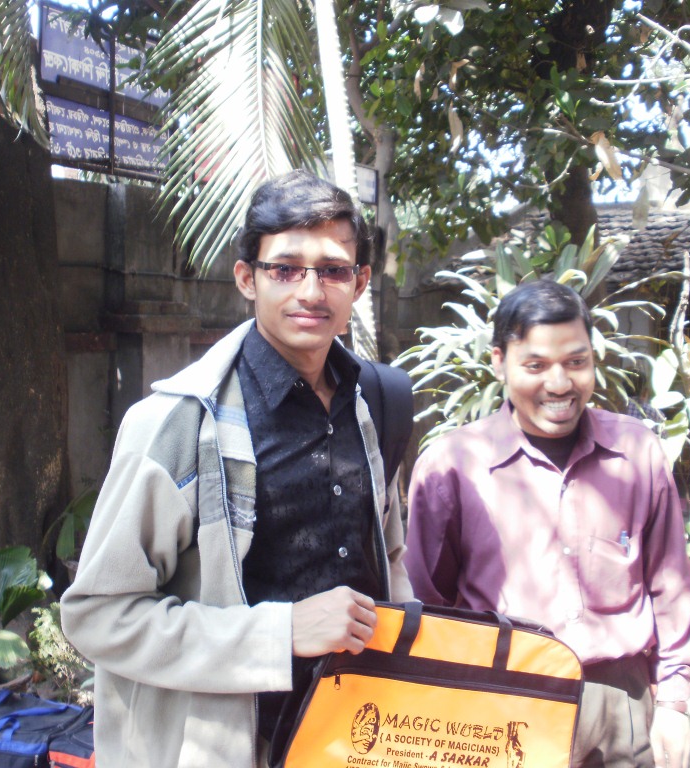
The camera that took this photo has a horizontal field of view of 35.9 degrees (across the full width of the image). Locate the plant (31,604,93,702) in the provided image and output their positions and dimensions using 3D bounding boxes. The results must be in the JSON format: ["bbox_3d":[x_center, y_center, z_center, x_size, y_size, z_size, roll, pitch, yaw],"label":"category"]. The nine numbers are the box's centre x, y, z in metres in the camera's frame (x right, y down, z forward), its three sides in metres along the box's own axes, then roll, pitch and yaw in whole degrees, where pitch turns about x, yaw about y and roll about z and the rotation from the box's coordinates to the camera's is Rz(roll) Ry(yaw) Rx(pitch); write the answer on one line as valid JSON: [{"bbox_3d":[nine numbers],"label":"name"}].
[{"bbox_3d":[-1.007,0.974,3.850,0.280,0.380,0.270,0,3,0],"label":"plant"}]

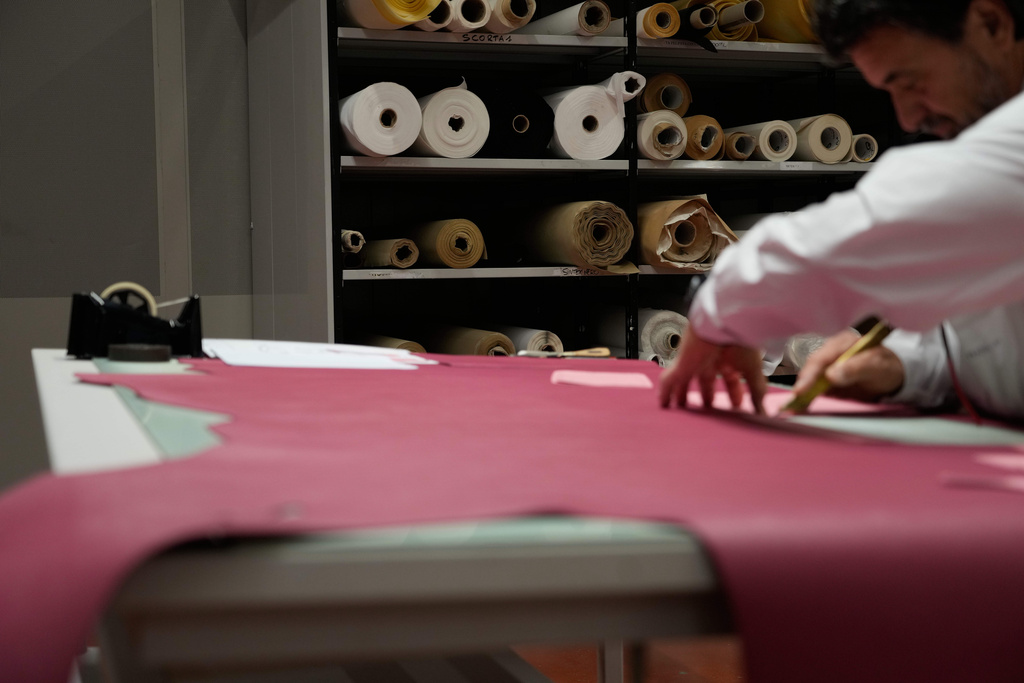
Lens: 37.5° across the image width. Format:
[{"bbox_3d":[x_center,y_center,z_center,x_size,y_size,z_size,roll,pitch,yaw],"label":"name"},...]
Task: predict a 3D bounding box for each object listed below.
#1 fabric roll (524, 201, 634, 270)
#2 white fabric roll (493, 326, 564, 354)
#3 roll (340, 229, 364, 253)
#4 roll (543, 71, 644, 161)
[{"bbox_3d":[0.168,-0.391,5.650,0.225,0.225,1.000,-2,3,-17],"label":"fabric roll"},{"bbox_3d":[-0.028,0.007,5.776,0.137,0.137,1.000,-2,3,-17],"label":"white fabric roll"},{"bbox_3d":[-0.658,-0.352,5.438,0.074,0.074,0.900,-2,3,-17],"label":"roll"},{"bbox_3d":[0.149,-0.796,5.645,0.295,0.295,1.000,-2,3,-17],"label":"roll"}]

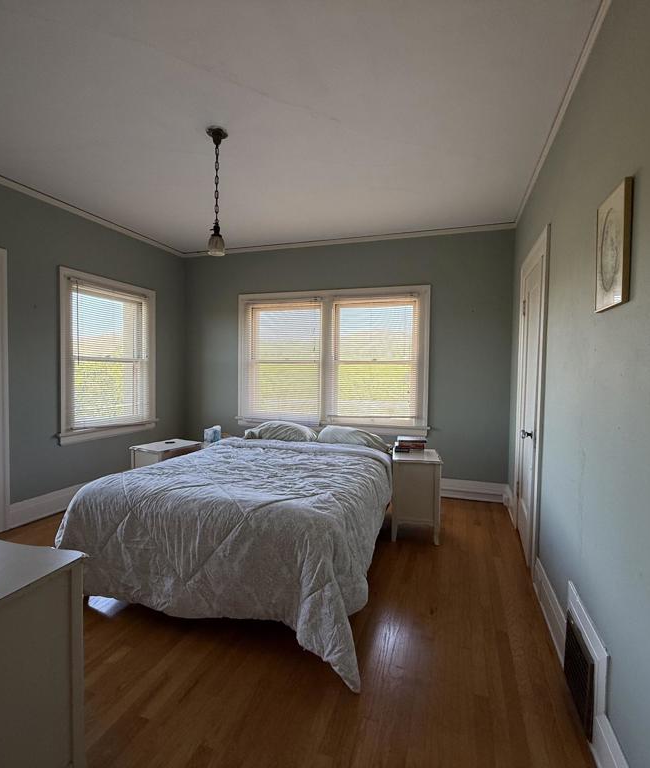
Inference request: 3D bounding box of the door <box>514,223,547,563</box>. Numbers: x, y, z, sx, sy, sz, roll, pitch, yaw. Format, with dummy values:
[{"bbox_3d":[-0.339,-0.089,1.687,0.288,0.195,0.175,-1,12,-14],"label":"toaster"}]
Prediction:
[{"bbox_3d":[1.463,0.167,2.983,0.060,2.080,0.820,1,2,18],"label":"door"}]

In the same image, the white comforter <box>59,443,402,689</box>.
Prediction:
[{"bbox_3d":[-0.441,0.834,2.827,1.740,0.630,1.870,1,2,18],"label":"white comforter"}]

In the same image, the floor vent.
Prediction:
[{"bbox_3d":[0.985,1.104,1.591,0.030,0.300,0.360,1,2,18],"label":"floor vent"}]

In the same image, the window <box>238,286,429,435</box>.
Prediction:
[{"bbox_3d":[0.026,-0.271,4.563,2.140,1.480,0.080,1,2,18],"label":"window"}]

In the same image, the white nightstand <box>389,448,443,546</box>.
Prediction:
[{"bbox_3d":[0.734,0.875,3.335,0.360,0.620,0.515,1,2,10],"label":"white nightstand"}]

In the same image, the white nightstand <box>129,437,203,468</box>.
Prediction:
[{"bbox_3d":[-1.355,0.839,3.582,0.350,0.620,0.510,2,2,26],"label":"white nightstand"}]

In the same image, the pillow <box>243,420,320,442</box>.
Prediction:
[{"bbox_3d":[-0.418,0.437,3.952,0.700,0.180,0.450,1,2,18],"label":"pillow"}]

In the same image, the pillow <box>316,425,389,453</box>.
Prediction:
[{"bbox_3d":[0.248,0.468,3.739,0.660,0.180,0.450,1,2,18],"label":"pillow"}]

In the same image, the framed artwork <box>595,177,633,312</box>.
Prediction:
[{"bbox_3d":[0.951,-0.439,1.366,0.027,0.370,0.240,1,2,18],"label":"framed artwork"}]

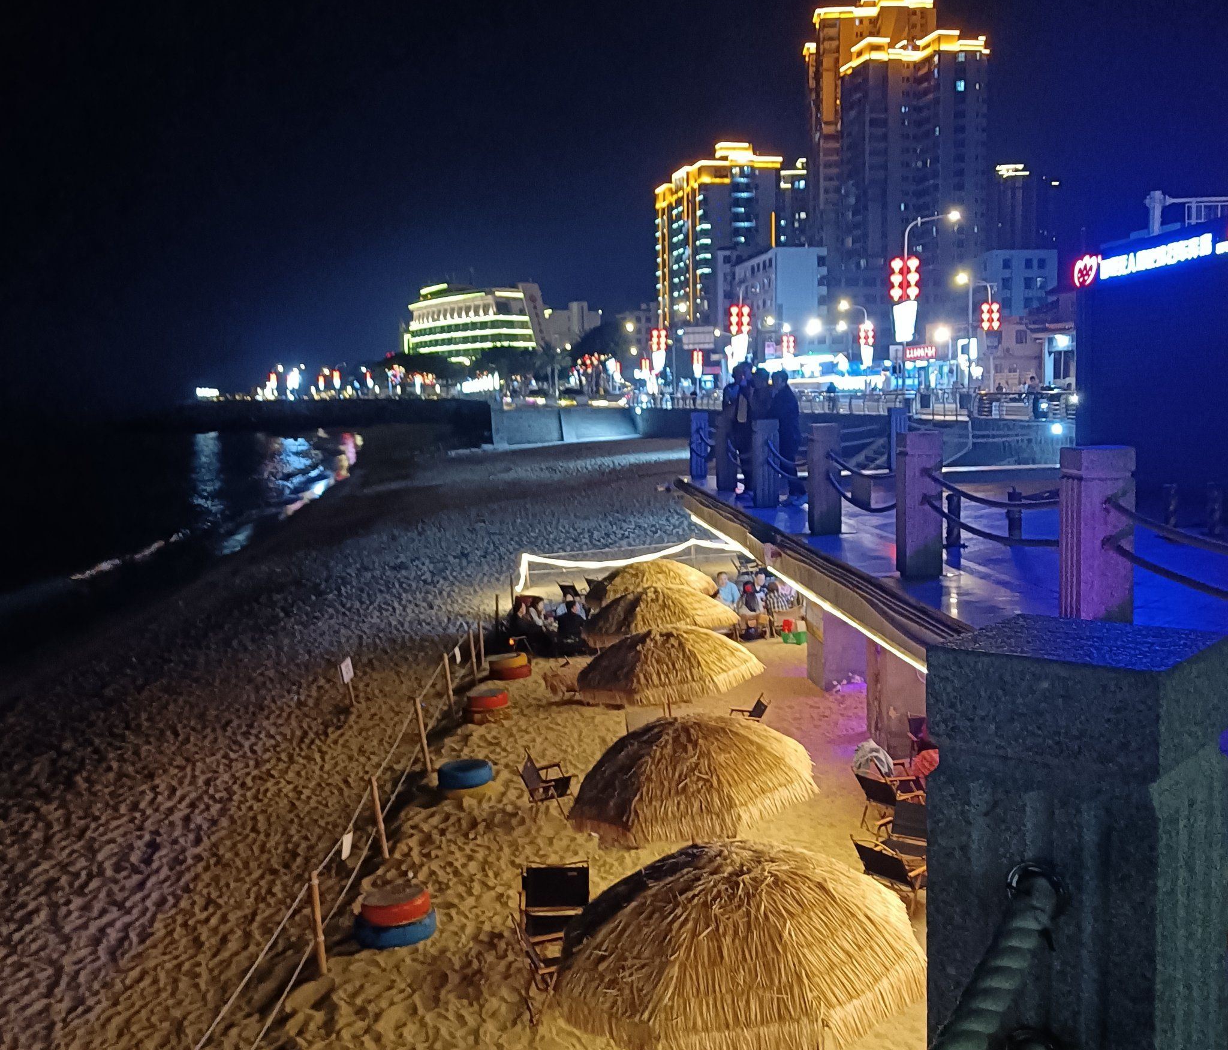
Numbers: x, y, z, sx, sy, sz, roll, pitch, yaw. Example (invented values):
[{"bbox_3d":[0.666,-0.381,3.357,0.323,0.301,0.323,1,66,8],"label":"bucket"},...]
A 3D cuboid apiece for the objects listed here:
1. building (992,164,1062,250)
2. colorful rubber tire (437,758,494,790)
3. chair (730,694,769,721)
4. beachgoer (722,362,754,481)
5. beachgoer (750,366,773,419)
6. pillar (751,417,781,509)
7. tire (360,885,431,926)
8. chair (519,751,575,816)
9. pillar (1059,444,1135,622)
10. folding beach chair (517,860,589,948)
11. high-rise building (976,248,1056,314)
[{"bbox_3d":[158.278,-94.180,490.000,27.000,87.466,20.000,0,6,17],"label":"building"},{"bbox_3d":[-1.662,2.798,14.434,0.630,0.190,0.630,-1,6,0],"label":"colorful rubber tire"},{"bbox_3d":[1.696,2.464,15.750,0.530,0.600,0.560,-1,6,6],"label":"chair"},{"bbox_3d":[1.742,-1.349,17.833,0.400,1.810,0.500,3,7,37],"label":"beachgoer"},{"bbox_3d":[1.990,-1.223,17.200,0.500,1.720,0.320,1,6,24],"label":"beachgoer"},{"bbox_3d":[1.913,-0.800,16.050,0.290,1.120,0.290,-2,6,-5],"label":"pillar"},{"bbox_3d":[-1.752,3.042,10.260,0.560,0.180,0.560,-5,6,0],"label":"tire"},{"bbox_3d":[-0.694,2.759,13.450,0.550,0.600,0.570,-1,6,0],"label":"chair"},{"bbox_3d":[2.542,0.136,6.730,0.270,1.080,0.270,-2,6,-4],"label":"pillar"},{"bbox_3d":[-0.431,2.930,9.450,0.530,0.640,0.490,-2,6,-3],"label":"folding beach chair"},{"bbox_3d":[64.687,-31.577,206.055,10.116,24.063,11.000,-1,6,0],"label":"high-rise building"}]

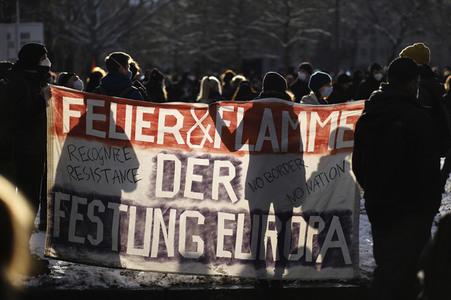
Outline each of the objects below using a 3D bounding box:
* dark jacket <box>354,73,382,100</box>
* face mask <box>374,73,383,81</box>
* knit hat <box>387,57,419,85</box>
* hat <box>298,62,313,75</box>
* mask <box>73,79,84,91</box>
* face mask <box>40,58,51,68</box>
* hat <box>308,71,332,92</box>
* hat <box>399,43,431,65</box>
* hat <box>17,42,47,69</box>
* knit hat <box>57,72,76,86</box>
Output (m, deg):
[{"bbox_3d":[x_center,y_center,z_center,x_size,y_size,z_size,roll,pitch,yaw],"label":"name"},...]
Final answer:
[{"bbox_3d":[2.041,-0.628,14.600,0.520,0.720,0.320,-1,4,-17],"label":"dark jacket"},{"bbox_3d":[2.115,-1.002,14.500,0.130,0.110,0.090,-1,4,-19],"label":"face mask"},{"bbox_3d":[1.253,-0.556,7.400,0.200,0.190,0.225,2,5,27],"label":"knit hat"},{"bbox_3d":[1.115,-1.129,14.600,0.195,0.175,0.220,3,5,33],"label":"hat"},{"bbox_3d":[-1.363,-0.608,9.800,0.095,0.115,0.135,0,4,-6],"label":"mask"},{"bbox_3d":[-1.421,-0.683,8.300,0.090,0.105,0.130,-2,5,-21],"label":"face mask"},{"bbox_3d":[0.887,-0.638,9.800,0.225,0.195,0.200,0,4,6],"label":"hat"},{"bbox_3d":[1.554,-0.777,8.600,0.255,0.210,0.220,2,5,30],"label":"hat"},{"bbox_3d":[-1.529,-0.757,8.350,0.235,0.200,0.205,-2,5,-21],"label":"hat"},{"bbox_3d":[-1.475,-0.652,9.800,0.225,0.185,0.200,0,4,-6],"label":"knit hat"}]

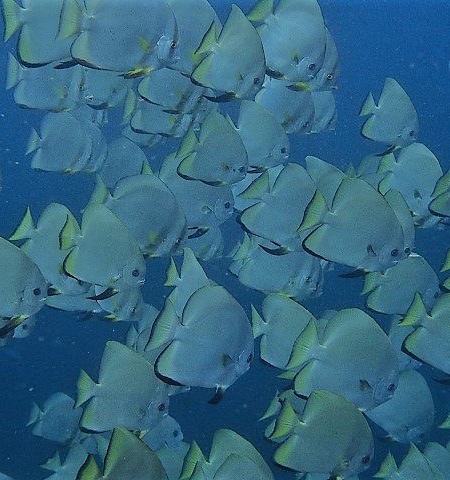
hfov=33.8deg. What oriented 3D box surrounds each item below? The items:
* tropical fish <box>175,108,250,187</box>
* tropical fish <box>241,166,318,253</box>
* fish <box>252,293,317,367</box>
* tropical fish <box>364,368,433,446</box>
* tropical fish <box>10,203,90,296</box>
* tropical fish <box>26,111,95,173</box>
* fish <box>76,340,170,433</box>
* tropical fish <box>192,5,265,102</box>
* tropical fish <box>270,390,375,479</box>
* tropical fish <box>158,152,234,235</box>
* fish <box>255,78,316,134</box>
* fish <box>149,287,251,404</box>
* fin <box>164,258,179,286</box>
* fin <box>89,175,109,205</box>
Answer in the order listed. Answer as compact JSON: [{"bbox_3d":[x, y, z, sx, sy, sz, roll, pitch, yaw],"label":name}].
[{"bbox_3d":[-0.050,-0.477,3.900,0.400,0.380,0.065,22,-7,-21],"label":"tropical fish"},{"bbox_3d":[0.233,-0.138,3.050,0.400,0.380,0.065,23,-9,-23],"label":"tropical fish"},{"bbox_3d":[0.288,0.405,3.200,0.360,0.325,0.065,13,0,0],"label":"fish"},{"bbox_3d":[0.811,0.801,3.600,0.400,0.380,0.065,19,-2,-10],"label":"tropical fish"},{"bbox_3d":[-0.672,0.054,2.950,0.370,0.335,0.065,24,2,5],"label":"tropical fish"},{"bbox_3d":[-0.901,-0.539,4.050,0.360,0.335,0.065,14,-2,-10],"label":"tropical fish"},{"bbox_3d":[-0.356,0.542,2.700,0.360,0.335,0.065,15,0,0],"label":"fish"},{"bbox_3d":[0.033,-0.711,2.850,0.345,0.335,0.065,28,7,14],"label":"tropical fish"},{"bbox_3d":[0.383,0.750,2.850,0.400,0.360,0.065,19,-1,-8],"label":"tropical fish"},{"bbox_3d":[-0.144,-0.201,3.000,0.385,0.355,0.070,20,-3,-9],"label":"tropical fish"},{"bbox_3d":[0.306,-0.738,4.000,0.400,0.380,0.065,15,2,-1],"label":"fish"},{"bbox_3d":[-0.071,0.347,2.550,0.400,0.390,0.065,22,-12,-31],"label":"fish"},{"bbox_3d":[-0.232,0.141,3.200,0.060,0.125,0.020,18,-3,-20],"label":"fin"},{"bbox_3d":[-0.482,-0.169,2.750,0.065,0.145,0.018,22,-1,-3],"label":"fin"}]

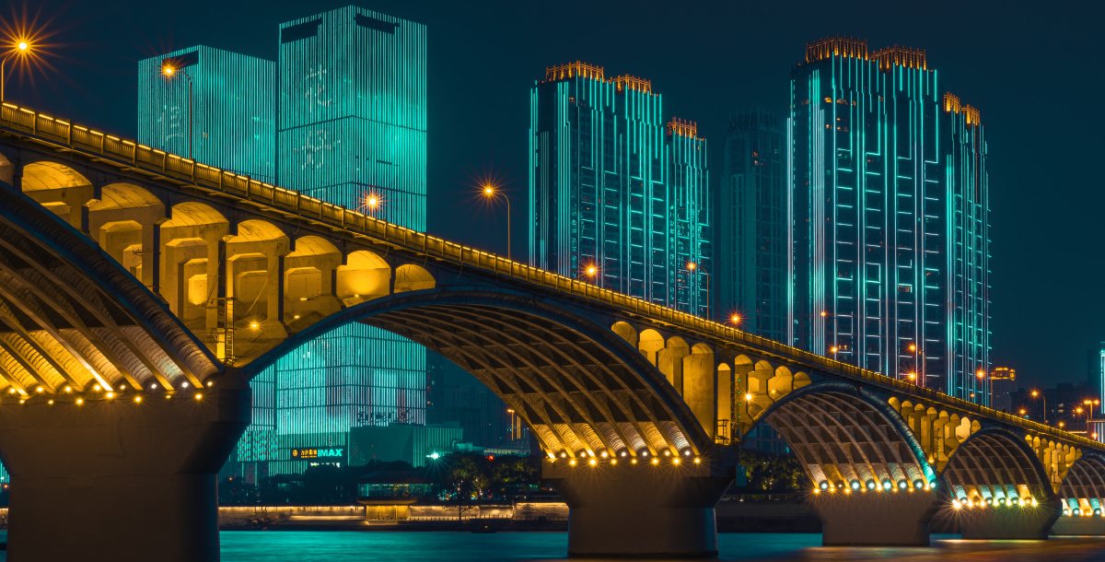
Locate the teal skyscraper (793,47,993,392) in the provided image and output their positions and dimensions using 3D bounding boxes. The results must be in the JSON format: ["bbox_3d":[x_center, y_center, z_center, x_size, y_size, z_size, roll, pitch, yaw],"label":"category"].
[{"bbox_3d":[115.790,-0.690,614.790,58.340,155.950,32.000,5,-9,-33],"label":"teal skyscraper"}]

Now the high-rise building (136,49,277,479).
[{"bbox_3d":[-155.570,-0.428,806.070,44.000,199.746,44.000,-6,-9,41],"label":"high-rise building"}]

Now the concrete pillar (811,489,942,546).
[{"bbox_3d":[45.150,33.380,251.550,18.000,8.050,5.000,-4,-9,27],"label":"concrete pillar"}]

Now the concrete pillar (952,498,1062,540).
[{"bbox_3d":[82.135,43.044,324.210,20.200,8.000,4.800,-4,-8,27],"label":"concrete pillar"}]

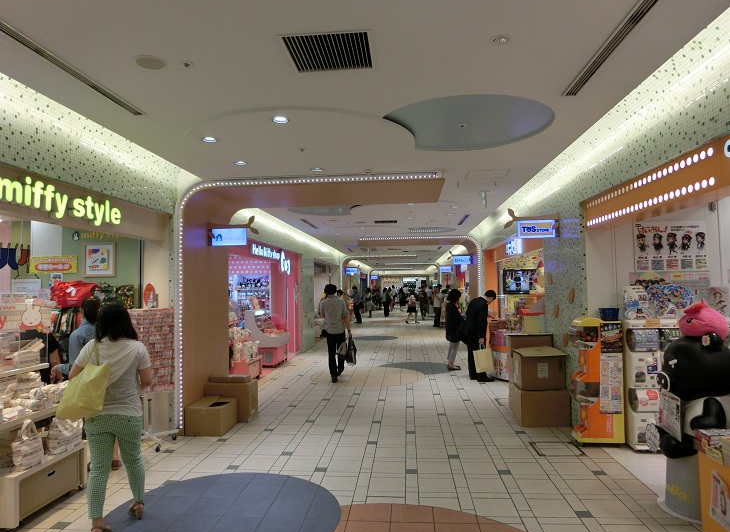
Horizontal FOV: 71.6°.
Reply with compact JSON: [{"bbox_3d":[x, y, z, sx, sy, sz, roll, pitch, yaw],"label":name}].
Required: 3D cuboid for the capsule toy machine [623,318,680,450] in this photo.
[{"bbox_3d":[2.942,1.167,5.114,0.560,1.270,0.370,-1,-2,5],"label":"capsule toy machine"}]

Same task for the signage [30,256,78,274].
[{"bbox_3d":[-3.770,-0.006,6.133,0.600,0.210,0.020,-1,-2,5],"label":"signage"}]

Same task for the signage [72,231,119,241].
[{"bbox_3d":[-3.203,-0.363,6.053,0.610,0.115,0.030,-1,-2,5],"label":"signage"}]

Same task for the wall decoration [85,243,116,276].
[{"bbox_3d":[-3.492,-0.082,6.676,0.400,0.430,0.040,-1,-2,5],"label":"wall decoration"}]

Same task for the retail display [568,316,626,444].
[{"bbox_3d":[2.411,1.188,5.307,0.460,1.290,0.320,-1,-2,5],"label":"retail display"}]

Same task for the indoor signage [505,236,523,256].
[{"bbox_3d":[2.591,-0.321,8.808,0.100,0.270,0.780,-1,-2,5],"label":"indoor signage"}]

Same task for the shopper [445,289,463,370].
[{"bbox_3d":[1.752,1.252,9.894,0.400,1.550,0.450,0,-3,-11],"label":"shopper"}]

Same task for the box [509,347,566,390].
[{"bbox_3d":[2.111,1.263,6.172,0.500,0.410,0.530,0,-2,1],"label":"box"}]

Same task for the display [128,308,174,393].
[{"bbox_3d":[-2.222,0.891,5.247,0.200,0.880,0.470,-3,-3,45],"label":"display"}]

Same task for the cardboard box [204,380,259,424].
[{"bbox_3d":[-1.675,1.691,6.381,0.550,0.476,0.380,-1,-2,5],"label":"cardboard box"}]

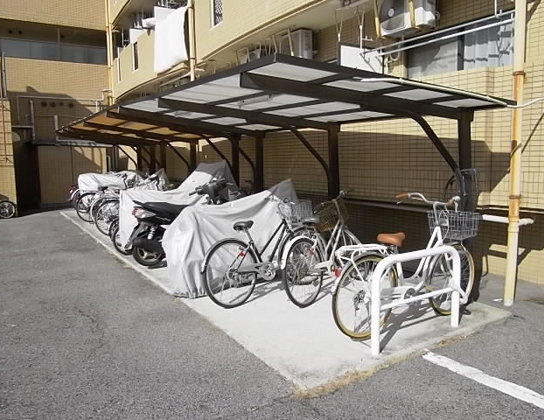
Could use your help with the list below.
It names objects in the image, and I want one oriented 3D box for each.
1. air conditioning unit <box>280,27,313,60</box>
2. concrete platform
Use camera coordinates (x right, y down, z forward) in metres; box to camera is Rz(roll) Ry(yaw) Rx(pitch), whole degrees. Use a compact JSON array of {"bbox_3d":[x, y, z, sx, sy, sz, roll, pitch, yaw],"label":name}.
[{"bbox_3d":[0.458,-3.066,8.481,0.290,0.570,0.760,-5,8,-32],"label":"air conditioning unit"},{"bbox_3d":[-1.999,0.559,8.555,2.450,0.100,12.000,-5,8,-32],"label":"concrete platform"}]

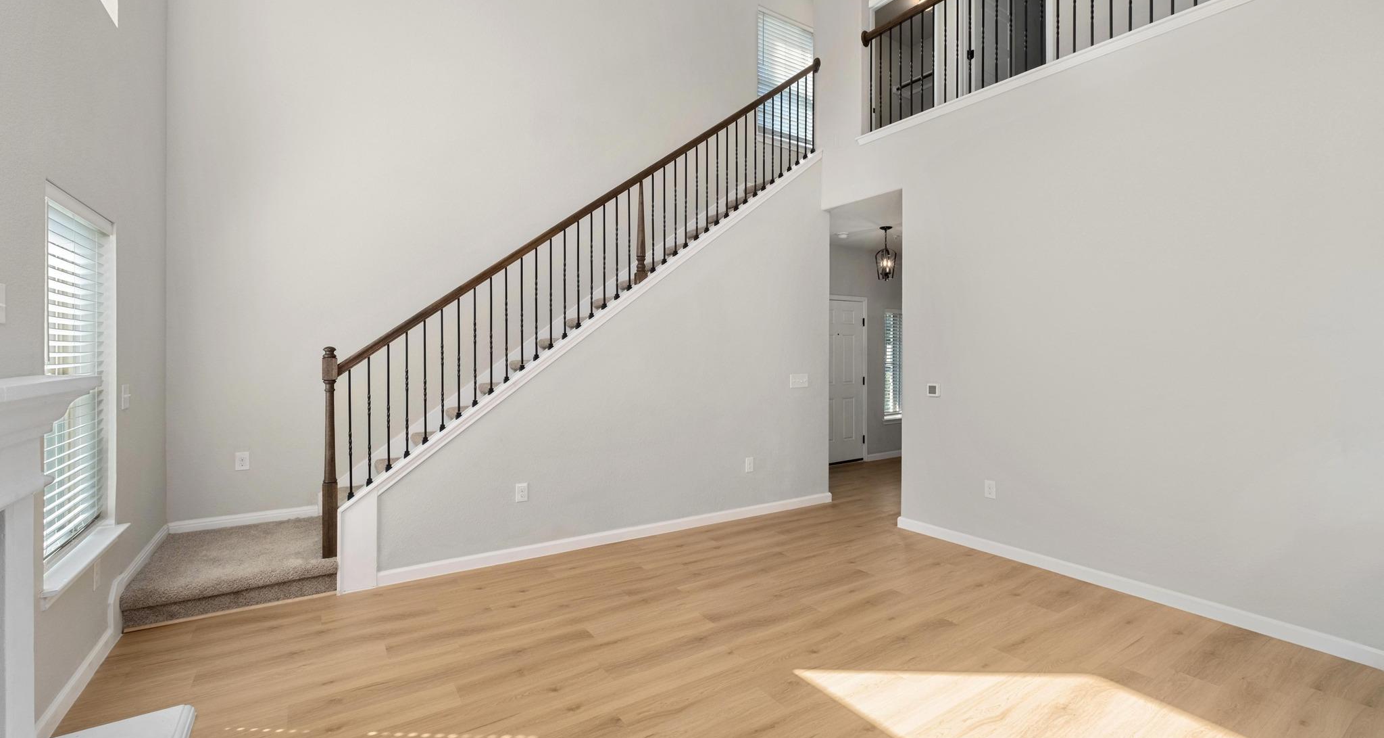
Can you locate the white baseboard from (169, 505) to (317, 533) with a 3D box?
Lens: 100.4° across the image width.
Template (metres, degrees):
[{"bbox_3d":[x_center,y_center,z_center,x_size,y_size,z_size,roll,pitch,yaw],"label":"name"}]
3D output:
[{"bbox_3d":[-2.941,0.995,3.819,0.780,0.085,0.018,0,1,-33],"label":"white baseboard"}]

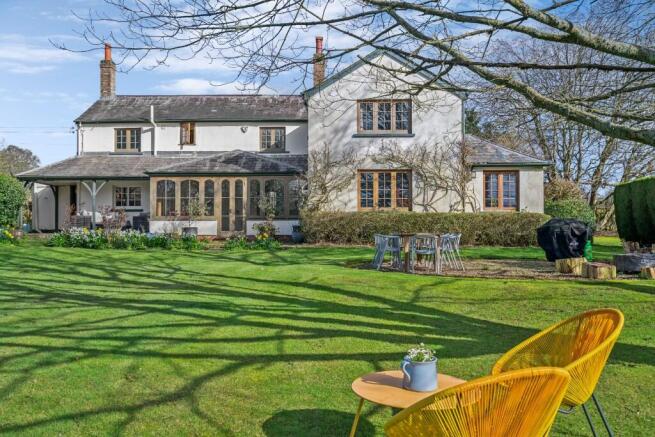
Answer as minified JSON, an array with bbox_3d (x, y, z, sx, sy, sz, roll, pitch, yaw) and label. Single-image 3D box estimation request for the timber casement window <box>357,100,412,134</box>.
[{"bbox_3d":[1.992,-3.513,22.100,1.902,1.197,0.120,0,0,0],"label":"timber casement window"}]

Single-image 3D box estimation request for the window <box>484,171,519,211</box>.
[{"bbox_3d":[6.038,-0.972,22.100,1.249,1.388,0.120,0,0,0],"label":"window"}]

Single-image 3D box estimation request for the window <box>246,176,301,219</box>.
[{"bbox_3d":[-1.958,-0.756,23.200,1.949,1.512,0.120,0,0,0],"label":"window"}]

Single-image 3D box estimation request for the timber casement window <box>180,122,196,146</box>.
[{"bbox_3d":[-5.460,-3.327,25.000,0.597,0.883,0.120,0,0,0],"label":"timber casement window"}]

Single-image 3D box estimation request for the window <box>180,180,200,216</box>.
[{"bbox_3d":[-4.990,-0.729,23.200,0.747,1.330,0.100,0,0,0],"label":"window"}]

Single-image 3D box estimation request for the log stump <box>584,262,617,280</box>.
[{"bbox_3d":[5.120,0.980,11.950,0.620,0.270,0.600,0,0,0],"label":"log stump"}]

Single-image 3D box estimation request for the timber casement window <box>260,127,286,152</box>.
[{"bbox_3d":[-2.162,-3.151,25.500,1.041,1.021,0.120,0,0,0],"label":"timber casement window"}]

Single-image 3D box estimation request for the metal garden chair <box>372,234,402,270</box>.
[{"bbox_3d":[1.280,0.720,13.550,0.570,0.760,0.560,0,0,0],"label":"metal garden chair"}]

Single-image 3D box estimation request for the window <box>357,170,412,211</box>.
[{"bbox_3d":[1.995,-0.972,22.100,1.908,1.423,0.120,0,0,0],"label":"window"}]

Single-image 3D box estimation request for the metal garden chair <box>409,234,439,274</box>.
[{"bbox_3d":[2.091,0.738,13.550,0.580,0.830,0.580,0,0,0],"label":"metal garden chair"}]

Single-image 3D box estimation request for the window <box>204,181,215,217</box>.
[{"bbox_3d":[-4.298,-0.729,23.200,0.379,1.348,0.100,0,0,0],"label":"window"}]

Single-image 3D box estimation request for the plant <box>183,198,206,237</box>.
[{"bbox_3d":[-4.719,0.000,22.600,0.820,1.500,0.750,0,0,0],"label":"plant"}]

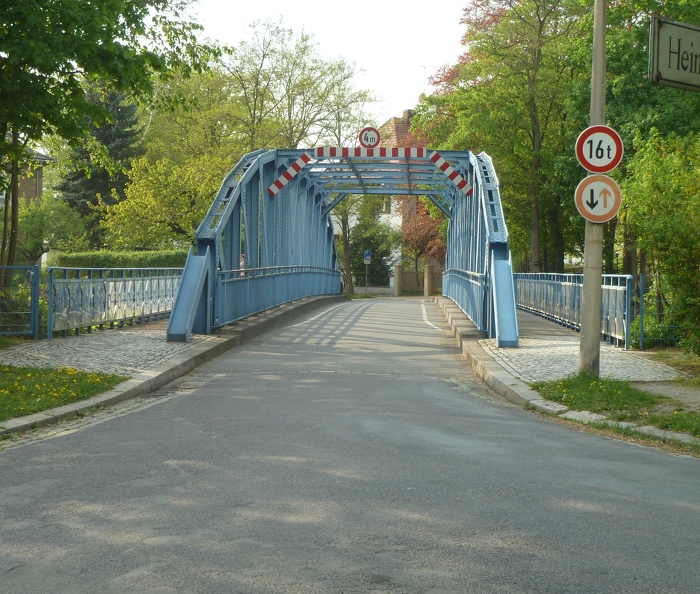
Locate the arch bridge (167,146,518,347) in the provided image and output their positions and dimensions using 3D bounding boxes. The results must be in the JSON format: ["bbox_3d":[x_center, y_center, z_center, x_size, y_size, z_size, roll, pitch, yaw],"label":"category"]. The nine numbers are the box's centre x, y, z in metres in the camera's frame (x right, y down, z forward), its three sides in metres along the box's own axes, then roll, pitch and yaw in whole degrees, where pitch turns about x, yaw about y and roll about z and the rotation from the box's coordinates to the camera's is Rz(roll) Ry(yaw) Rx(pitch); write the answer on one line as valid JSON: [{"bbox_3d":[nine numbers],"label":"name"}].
[{"bbox_3d":[1.090,-2.020,48.100,6.300,4.850,48.200,1,1,3],"label":"arch bridge"}]

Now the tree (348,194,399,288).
[{"bbox_3d":[1.540,-3.650,88.500,3.400,7.200,3.400,1,1,0],"label":"tree"}]

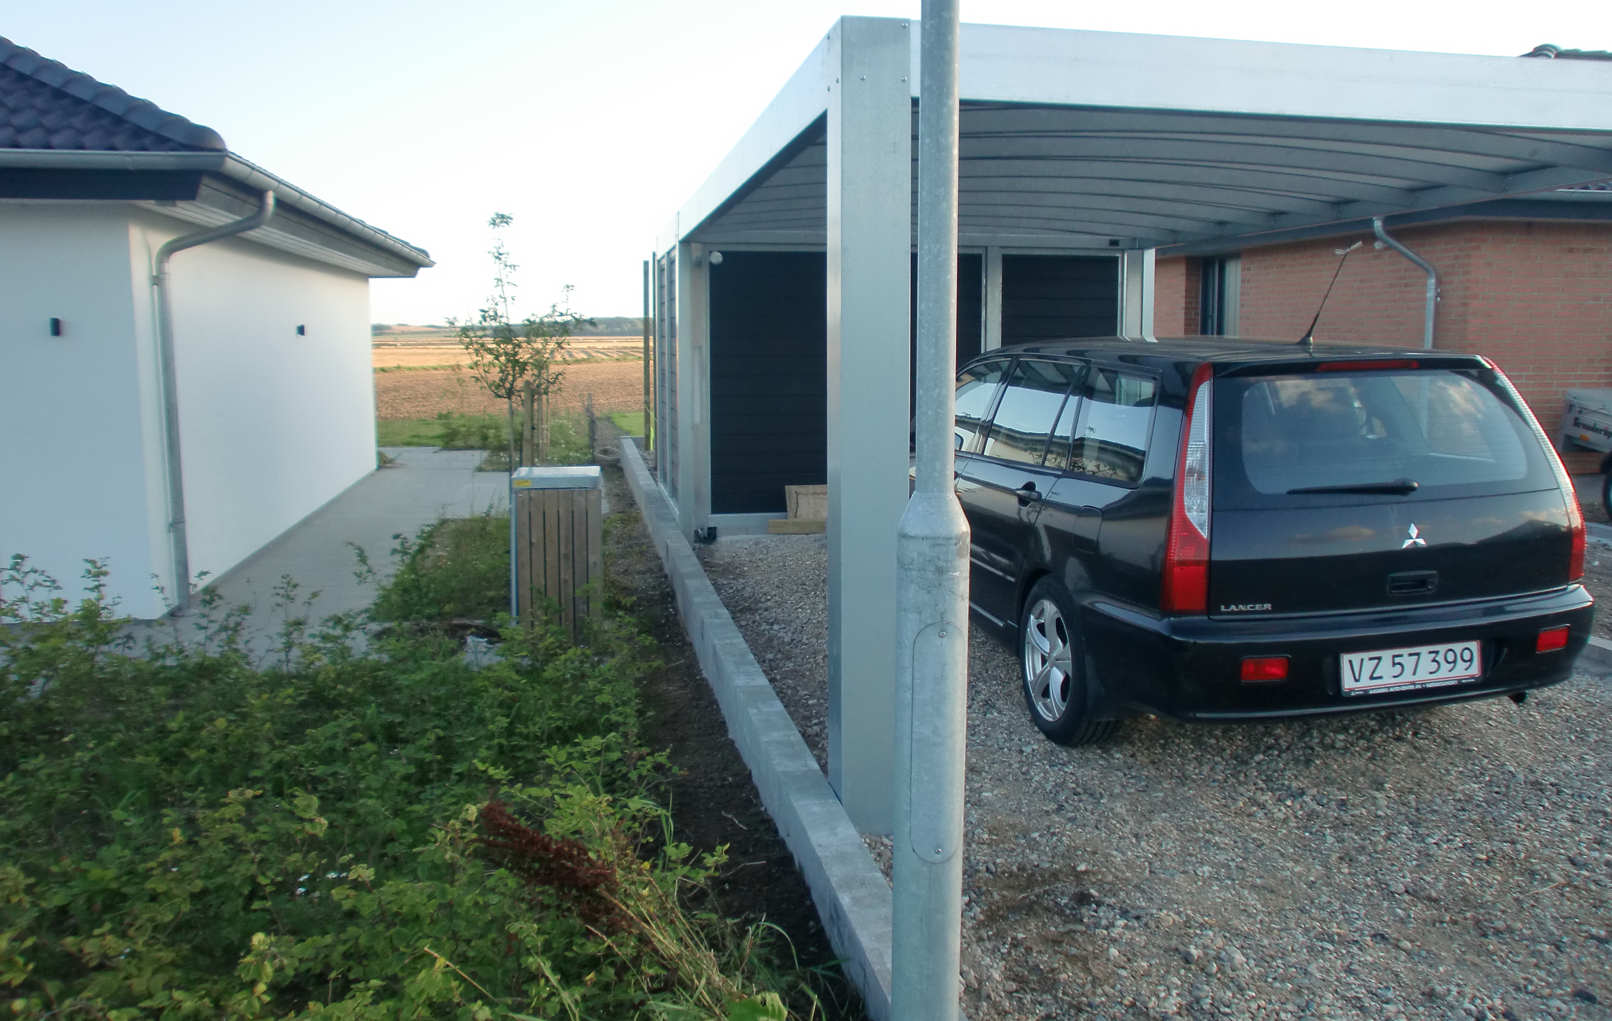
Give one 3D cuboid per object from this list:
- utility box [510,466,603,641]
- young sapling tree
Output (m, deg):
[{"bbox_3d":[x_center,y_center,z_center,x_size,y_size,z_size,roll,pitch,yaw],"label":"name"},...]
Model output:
[{"bbox_3d":[-1.419,0.251,6.983,0.480,0.940,0.480,-1,9,-10],"label":"utility box"},{"bbox_3d":[-1.985,-0.797,8.517,0.900,2.500,0.850,-1,9,-10],"label":"young sapling tree"}]

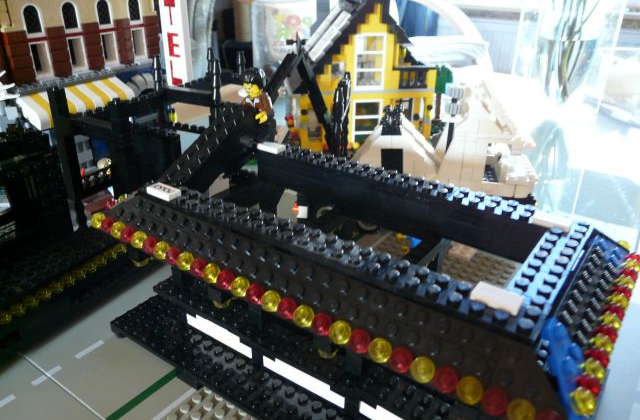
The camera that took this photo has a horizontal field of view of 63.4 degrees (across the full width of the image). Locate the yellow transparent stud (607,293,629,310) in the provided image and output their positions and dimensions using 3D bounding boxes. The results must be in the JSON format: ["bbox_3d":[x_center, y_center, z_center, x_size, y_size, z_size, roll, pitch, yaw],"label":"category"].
[{"bbox_3d":[0.117,0.036,0.203,0.008,0.005,0.008,52,42,7],"label":"yellow transparent stud"}]

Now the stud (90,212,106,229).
[{"bbox_3d":[-0.111,0.006,0.259,0.008,0.008,0.005,18,-11,31],"label":"stud"}]

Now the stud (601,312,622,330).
[{"bbox_3d":[0.109,0.042,0.194,0.005,0.008,0.008,-34,-2,43],"label":"stud"}]

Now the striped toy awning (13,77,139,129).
[{"bbox_3d":[-0.204,-0.092,0.438,0.030,0.024,0.088,17,30,29],"label":"striped toy awning"}]

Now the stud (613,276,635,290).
[{"bbox_3d":[0.127,0.031,0.215,0.008,0.005,0.008,52,42,7],"label":"stud"}]

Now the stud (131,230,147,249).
[{"bbox_3d":[-0.085,0.014,0.243,0.008,0.008,0.005,18,-11,31],"label":"stud"}]

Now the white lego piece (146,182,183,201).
[{"bbox_3d":[-0.075,-0.009,0.251,0.016,0.003,0.008,18,31,31],"label":"white lego piece"}]

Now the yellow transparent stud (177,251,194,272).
[{"bbox_3d":[-0.059,0.023,0.227,0.008,0.005,0.008,19,74,31],"label":"yellow transparent stud"}]

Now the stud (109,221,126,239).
[{"bbox_3d":[-0.098,0.010,0.251,0.008,0.008,0.005,18,-11,31],"label":"stud"}]

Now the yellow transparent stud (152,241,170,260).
[{"bbox_3d":[-0.072,0.018,0.234,0.008,0.005,0.008,18,66,31],"label":"yellow transparent stud"}]

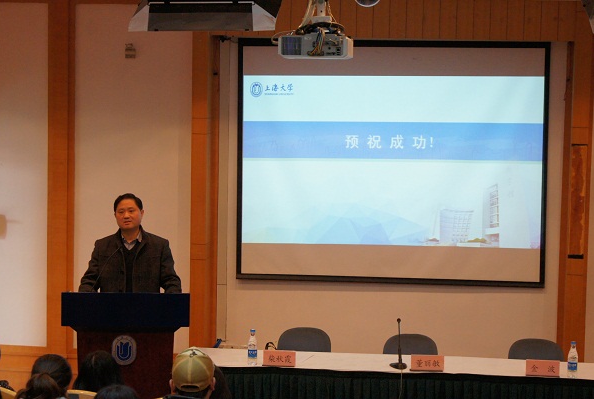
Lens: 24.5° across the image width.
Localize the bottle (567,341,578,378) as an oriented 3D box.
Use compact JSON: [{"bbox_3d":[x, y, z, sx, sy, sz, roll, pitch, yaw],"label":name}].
[{"bbox_3d":[1.652,0.952,8.158,0.062,0.225,0.062,1,4,0],"label":"bottle"}]

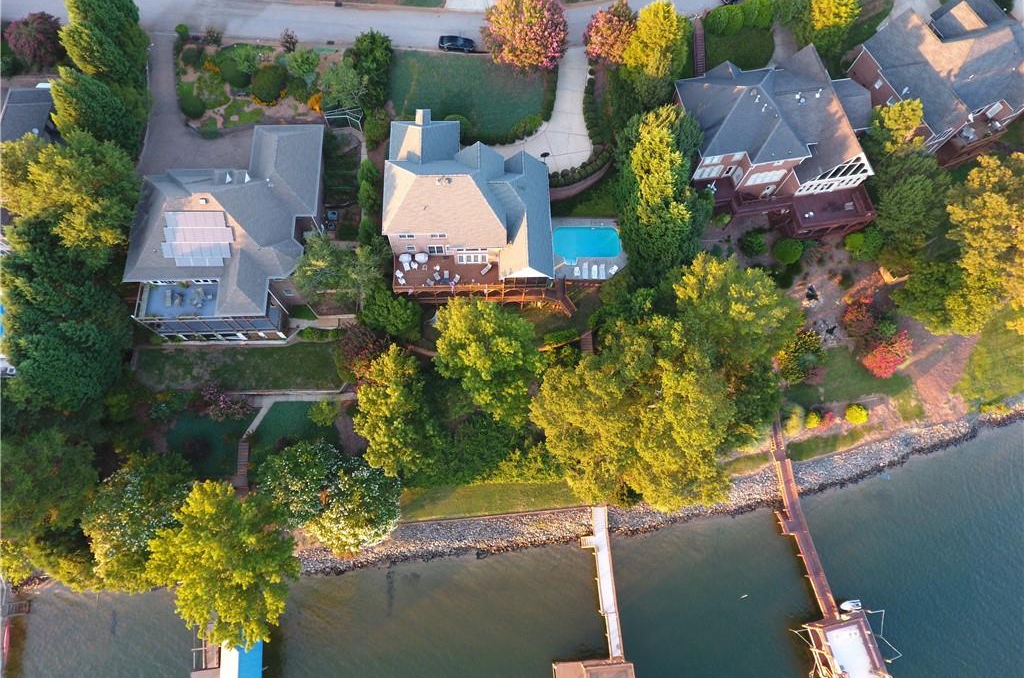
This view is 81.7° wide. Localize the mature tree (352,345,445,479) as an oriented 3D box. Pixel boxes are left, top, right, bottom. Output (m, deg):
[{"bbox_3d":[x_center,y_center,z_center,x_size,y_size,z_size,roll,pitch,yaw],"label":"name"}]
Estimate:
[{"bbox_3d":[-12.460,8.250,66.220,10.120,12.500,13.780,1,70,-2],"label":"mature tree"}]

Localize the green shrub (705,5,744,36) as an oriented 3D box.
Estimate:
[{"bbox_3d":[28.405,-42.581,79.102,5.100,2.800,4.100,1,69,-2],"label":"green shrub"}]

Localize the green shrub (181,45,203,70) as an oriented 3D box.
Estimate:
[{"bbox_3d":[-40.625,-35.799,75.245,2.700,2.200,2.800,1,69,-2],"label":"green shrub"}]

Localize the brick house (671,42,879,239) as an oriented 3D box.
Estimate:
[{"bbox_3d":[31.367,-22.631,68.122,20.800,12.200,19.000,-10,70,-4],"label":"brick house"}]

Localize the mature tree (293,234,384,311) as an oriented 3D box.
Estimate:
[{"bbox_3d":[-18.737,-6.960,64.783,9.751,7.800,8.846,0,70,0],"label":"mature tree"}]

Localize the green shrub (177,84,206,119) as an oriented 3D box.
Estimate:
[{"bbox_3d":[-39.837,-29.543,73.568,3.400,2.500,4.400,0,70,0],"label":"green shrub"}]

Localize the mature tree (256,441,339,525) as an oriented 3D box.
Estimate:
[{"bbox_3d":[-22.257,15.133,62.362,8.245,7.200,8.719,0,70,0],"label":"mature tree"}]

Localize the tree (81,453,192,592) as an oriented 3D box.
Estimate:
[{"bbox_3d":[-39.640,19.430,63.380,10.070,11.000,13.000,1,70,-2],"label":"tree"}]

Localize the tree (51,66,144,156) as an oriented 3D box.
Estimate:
[{"bbox_3d":[-47.185,-25.915,67.948,7.400,11.500,7.800,0,70,0],"label":"tree"}]

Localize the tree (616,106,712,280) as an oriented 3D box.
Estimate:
[{"bbox_3d":[16.770,-16.160,66.620,9.860,17.000,18.420,1,70,-2],"label":"tree"}]

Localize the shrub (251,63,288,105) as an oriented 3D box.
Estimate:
[{"bbox_3d":[-30.262,-31.782,73.883,4.400,3.700,5.000,1,69,-2],"label":"shrub"}]

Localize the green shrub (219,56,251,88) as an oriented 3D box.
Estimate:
[{"bbox_3d":[-35.116,-33.862,74.897,3.650,2.900,3.800,1,69,-2],"label":"green shrub"}]

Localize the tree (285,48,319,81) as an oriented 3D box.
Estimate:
[{"bbox_3d":[-26.297,-34.194,74.224,4.059,4.000,4.258,0,70,0],"label":"tree"}]

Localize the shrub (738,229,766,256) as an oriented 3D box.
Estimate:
[{"bbox_3d":[30.406,-12.206,74.823,3.300,2.700,3.300,1,69,-2],"label":"shrub"}]

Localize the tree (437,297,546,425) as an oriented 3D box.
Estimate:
[{"bbox_3d":[-2.415,2.828,64.015,11.400,13.000,12.500,1,69,-2],"label":"tree"}]

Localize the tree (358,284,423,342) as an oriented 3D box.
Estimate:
[{"bbox_3d":[-14.500,-2.960,70.960,7.550,6.000,6.870,1,70,-2],"label":"tree"}]

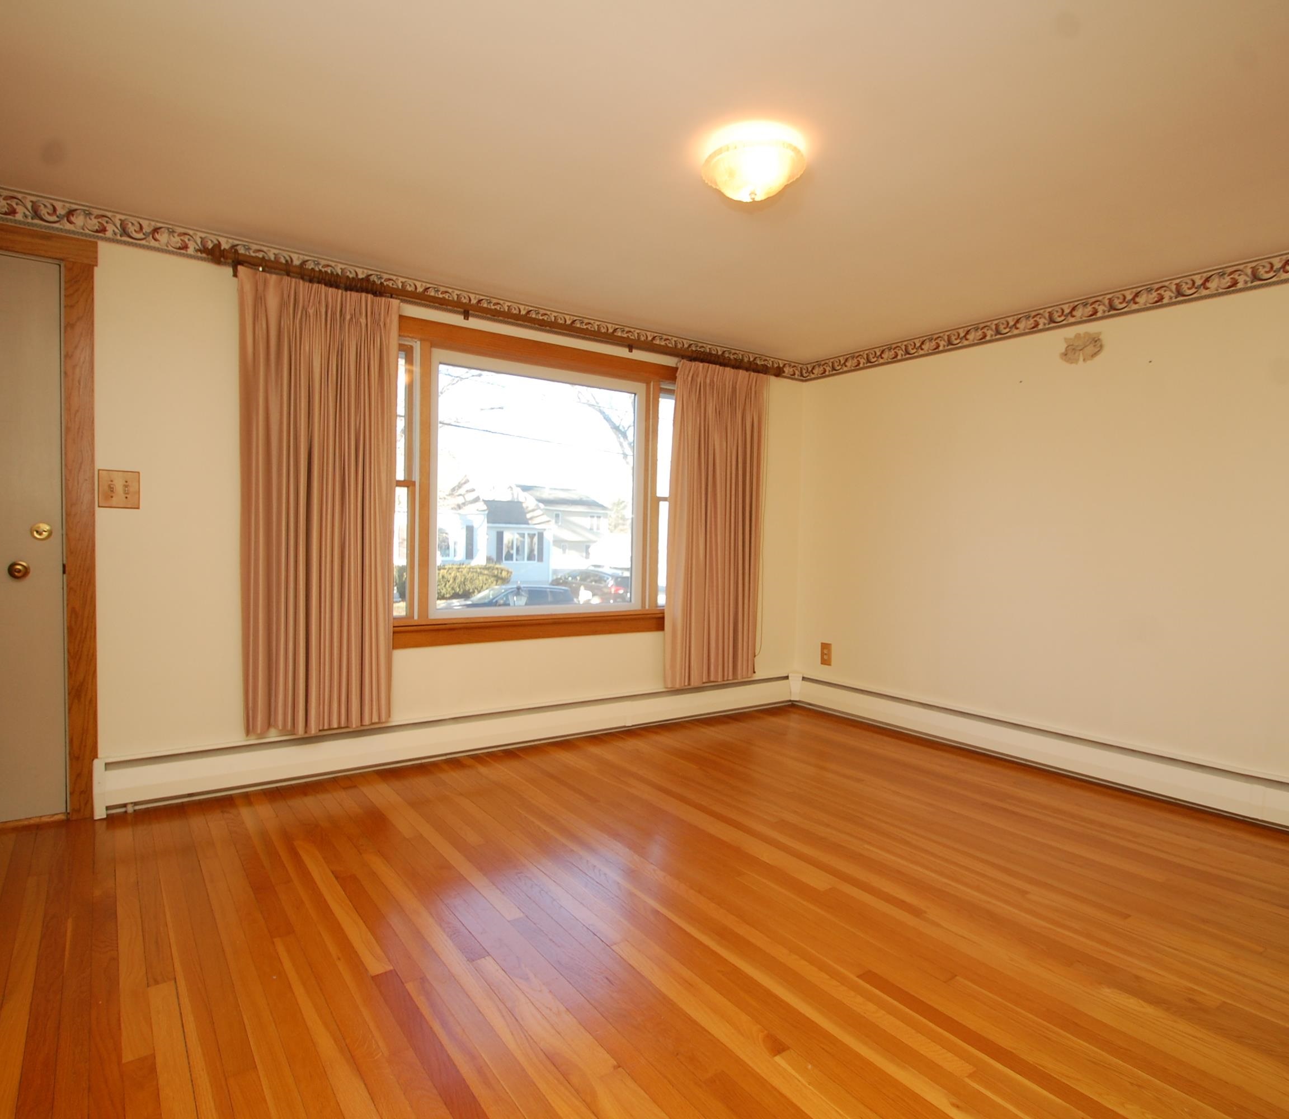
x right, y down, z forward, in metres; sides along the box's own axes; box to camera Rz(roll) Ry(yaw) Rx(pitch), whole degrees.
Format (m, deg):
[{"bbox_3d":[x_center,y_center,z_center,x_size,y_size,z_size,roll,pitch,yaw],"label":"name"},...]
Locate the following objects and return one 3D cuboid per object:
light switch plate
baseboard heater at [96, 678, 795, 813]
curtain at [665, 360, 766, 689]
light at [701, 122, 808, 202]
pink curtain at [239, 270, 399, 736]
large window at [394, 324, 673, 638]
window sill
[{"bbox_3d":[-2.005,-0.265,2.675,0.130,0.142,0.012,0,2,-33],"label":"light switch plate"},{"bbox_3d":[-0.556,0.871,3.639,3.625,0.208,0.070,0,2,-33],"label":"baseboard heater"},{"bbox_3d":[0.419,-0.206,4.154,0.730,1.855,0.100,0,2,-33],"label":"curtain"},{"bbox_3d":[0.325,-1.152,2.083,0.300,0.150,0.300,1,2,0],"label":"light"},{"bbox_3d":[-1.375,-0.212,2.987,0.620,1.865,0.100,0,2,-33],"label":"pink curtain"},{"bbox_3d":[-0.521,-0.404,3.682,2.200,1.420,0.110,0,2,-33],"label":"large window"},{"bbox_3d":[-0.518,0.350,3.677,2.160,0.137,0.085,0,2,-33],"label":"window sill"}]

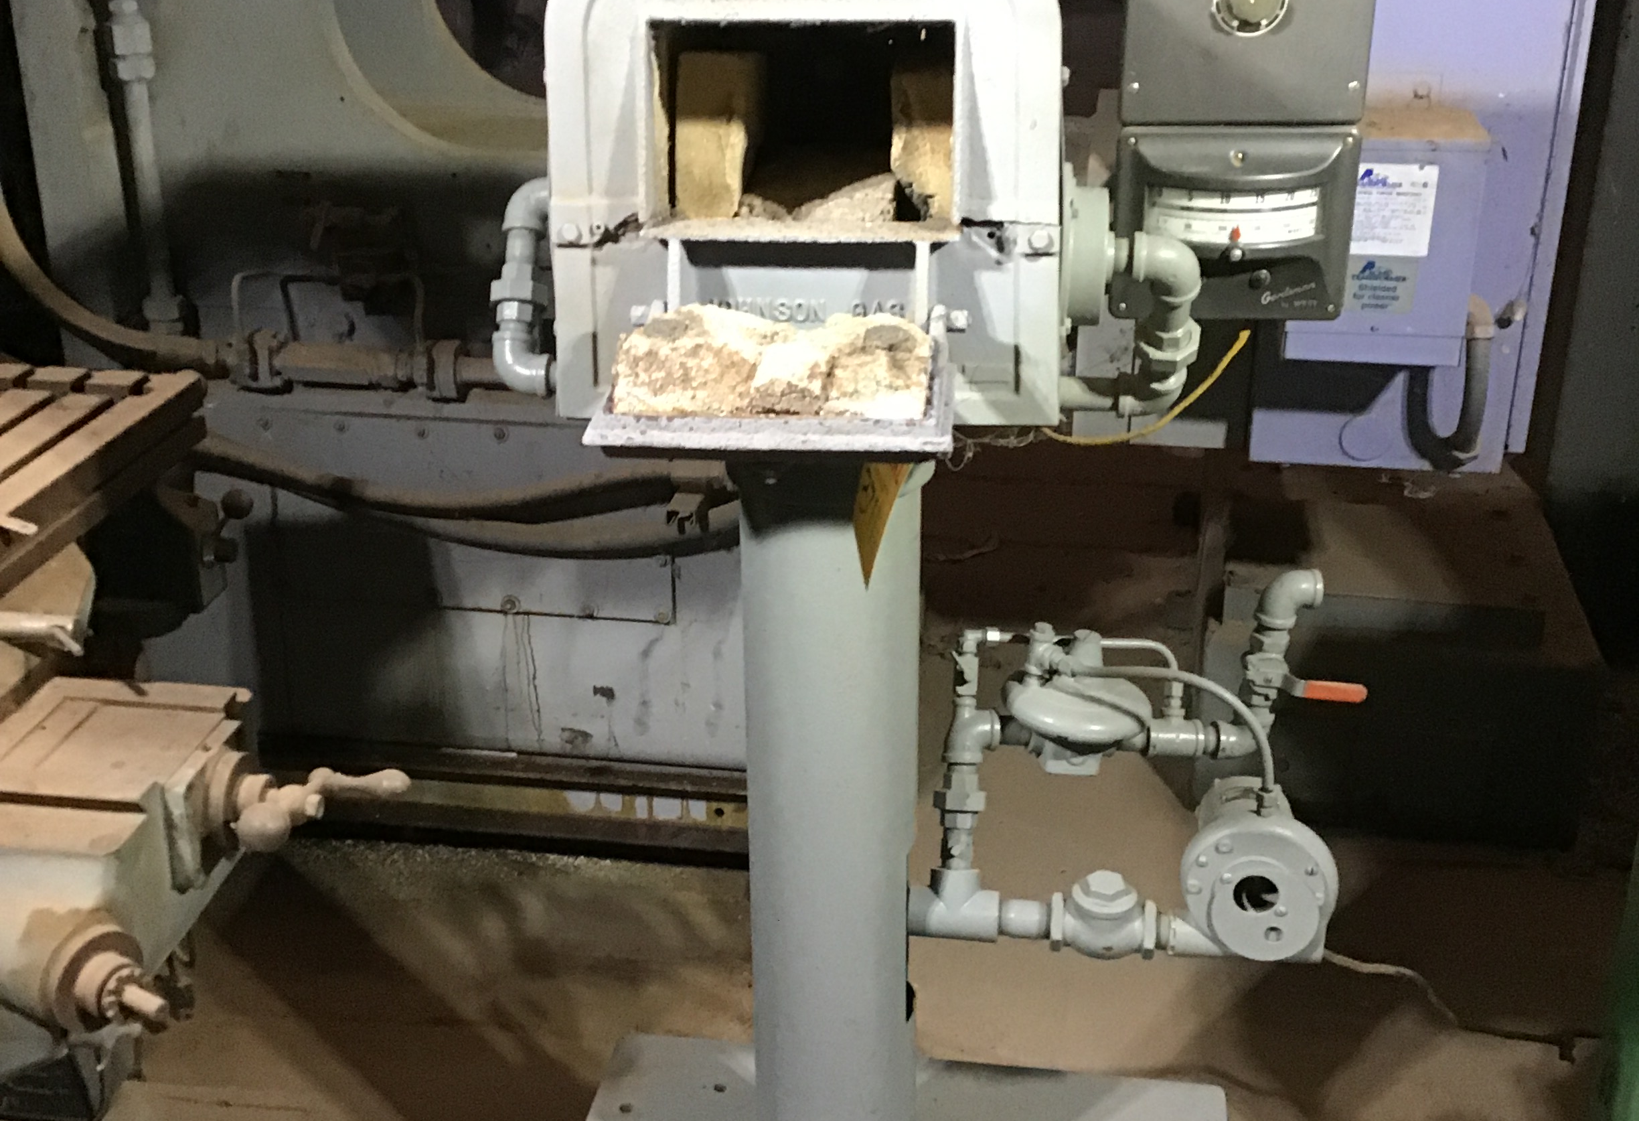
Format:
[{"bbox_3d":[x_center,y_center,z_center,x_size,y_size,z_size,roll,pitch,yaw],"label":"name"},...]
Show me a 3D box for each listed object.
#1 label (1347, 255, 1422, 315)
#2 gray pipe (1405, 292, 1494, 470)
[{"bbox_3d":[0.830,-0.409,2.905,0.107,0.089,0.004,3,25,8],"label":"label"},{"bbox_3d":[0.991,-0.275,3.077,0.118,0.276,0.085,3,25,8],"label":"gray pipe"}]

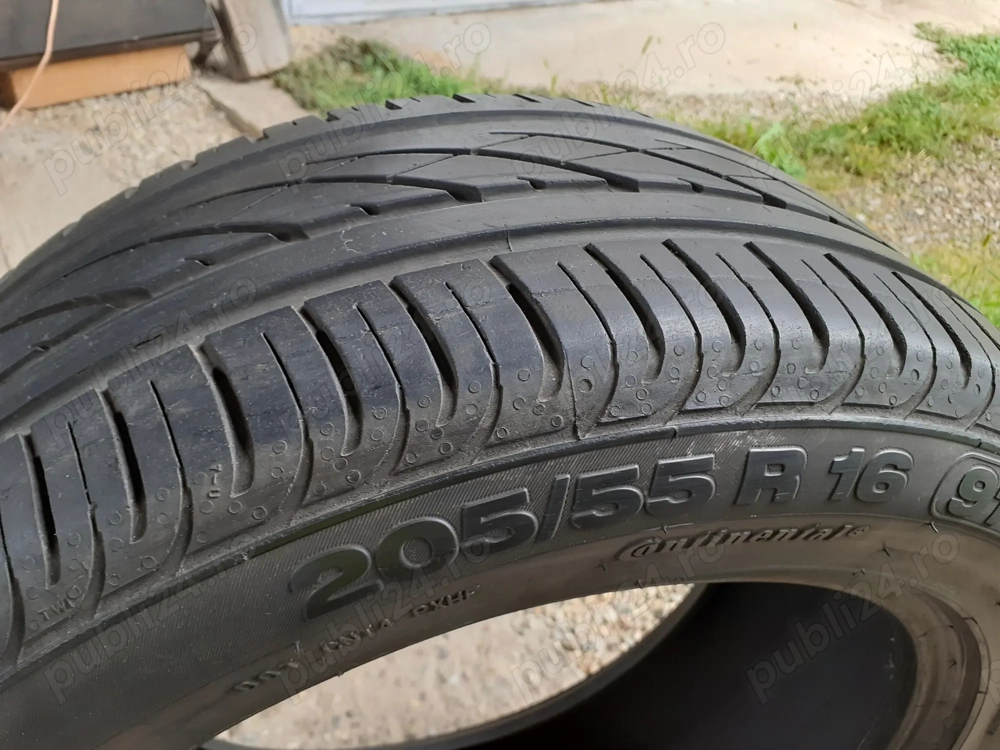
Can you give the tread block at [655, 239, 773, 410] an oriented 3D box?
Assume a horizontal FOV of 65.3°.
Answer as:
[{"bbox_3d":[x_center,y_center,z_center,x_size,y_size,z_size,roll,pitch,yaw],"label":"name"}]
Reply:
[{"bbox_3d":[0.061,-0.016,0.213,0.018,0.015,0.053,-2,61,-17],"label":"tread block"}]

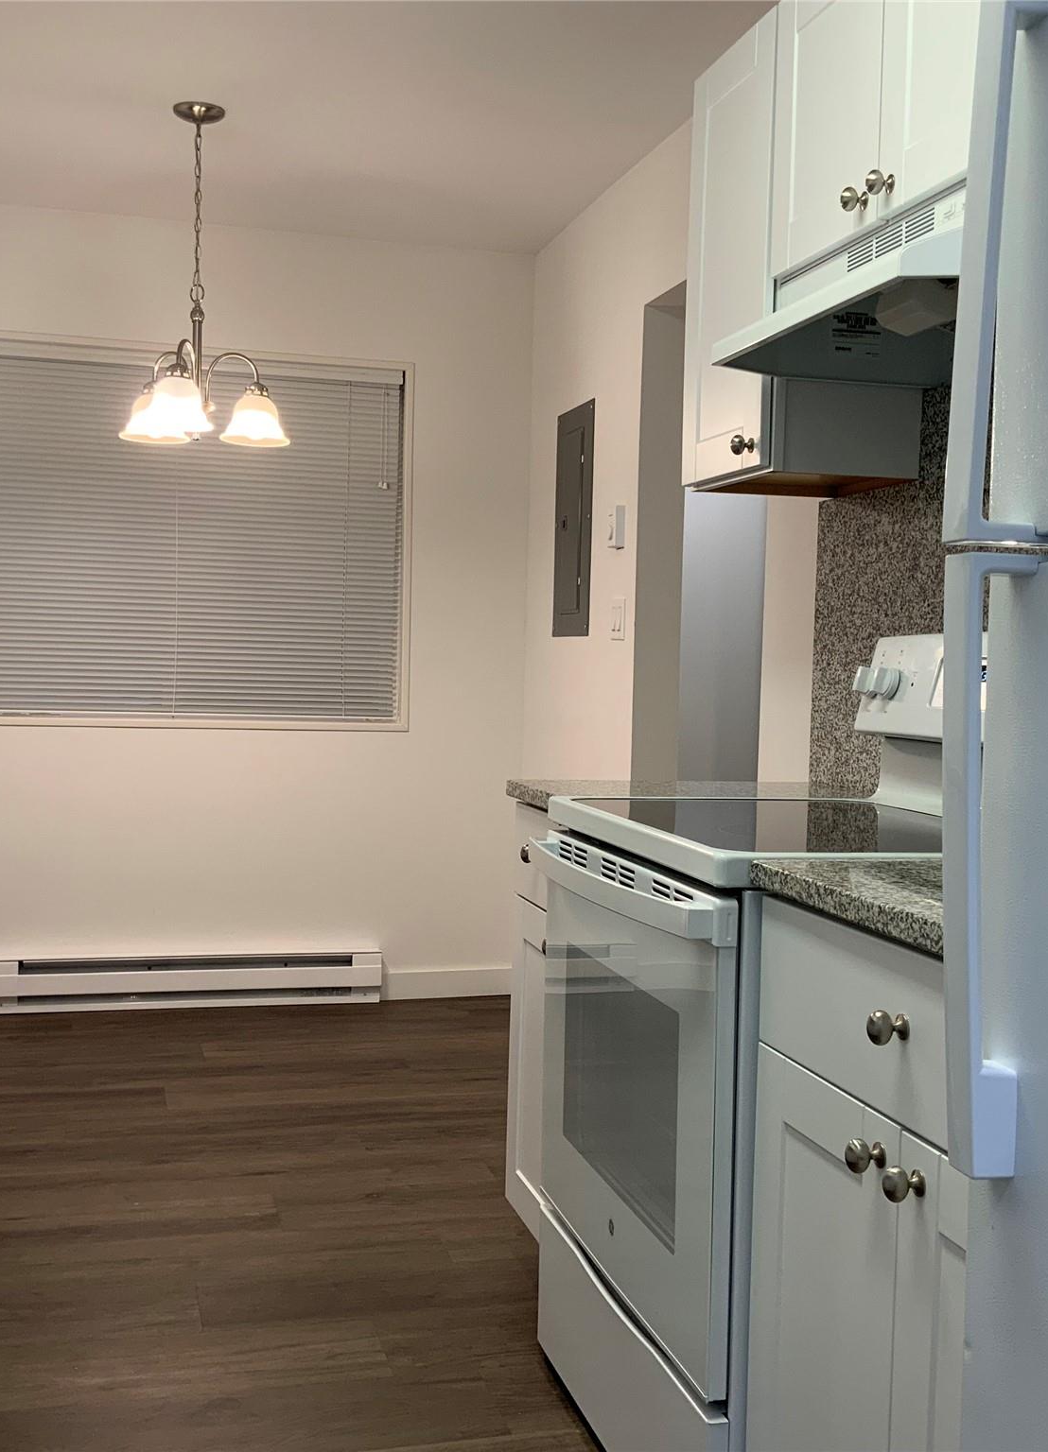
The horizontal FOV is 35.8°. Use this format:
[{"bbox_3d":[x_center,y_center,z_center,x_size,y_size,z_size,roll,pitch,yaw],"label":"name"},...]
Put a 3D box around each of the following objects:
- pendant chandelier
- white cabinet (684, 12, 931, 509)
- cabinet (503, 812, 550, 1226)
[{"bbox_3d":[-0.788,-1.105,3.984,0.429,0.814,0.433,1,3,-15],"label":"pendant chandelier"},{"bbox_3d":[0.517,-0.821,2.920,0.322,0.760,0.376,1,3,-15],"label":"white cabinet"},{"bbox_3d":[0.332,0.587,2.950,0.634,0.889,0.388,1,3,-15],"label":"cabinet"}]

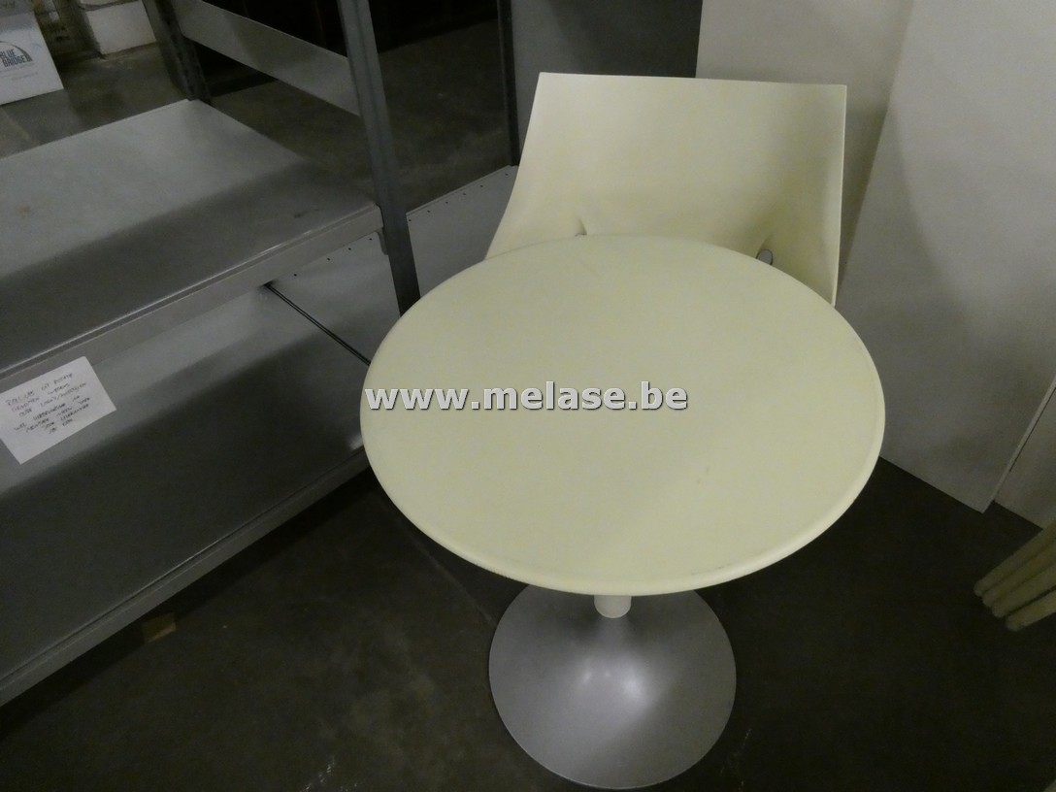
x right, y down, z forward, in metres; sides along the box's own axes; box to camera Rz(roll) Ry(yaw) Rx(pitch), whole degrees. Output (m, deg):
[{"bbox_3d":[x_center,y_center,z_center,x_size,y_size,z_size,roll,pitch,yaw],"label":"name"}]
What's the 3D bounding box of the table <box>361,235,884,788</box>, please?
[{"bbox_3d":[0.128,0.233,1.126,0.600,0.740,0.600,-6,44,0],"label":"table"}]

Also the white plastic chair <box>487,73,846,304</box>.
[{"bbox_3d":[0.239,-0.121,1.442,0.610,0.780,0.570,9,46,15],"label":"white plastic chair"}]

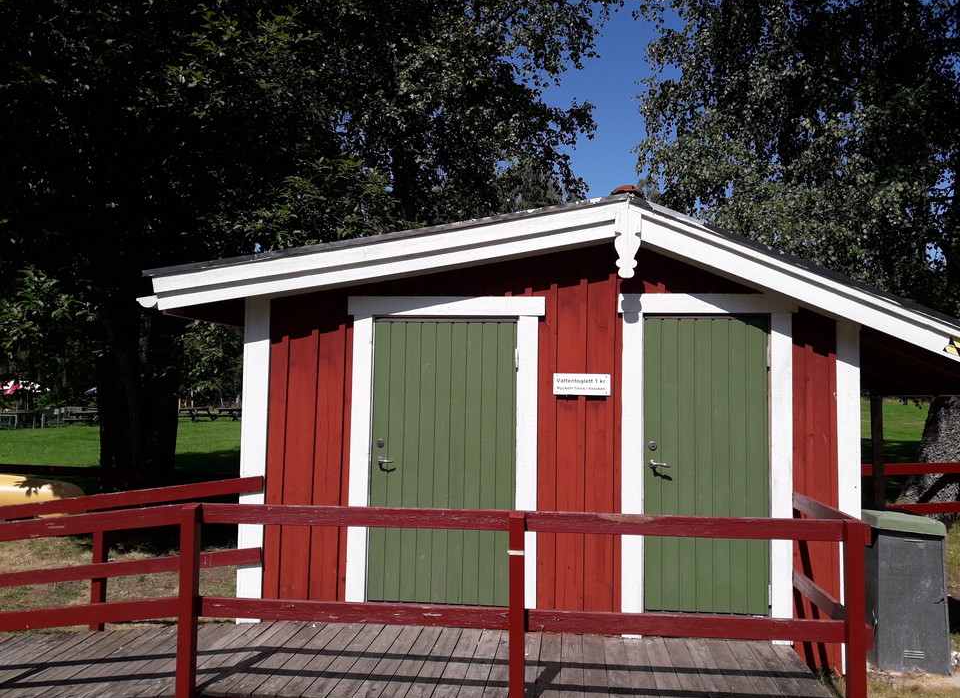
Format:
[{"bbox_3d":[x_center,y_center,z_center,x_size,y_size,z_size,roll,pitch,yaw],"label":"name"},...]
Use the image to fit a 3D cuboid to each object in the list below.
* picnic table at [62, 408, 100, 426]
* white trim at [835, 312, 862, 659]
[{"bbox_3d":[-20.528,3.580,40.000,1.900,0.740,1.500,2,-4,-27],"label":"picnic table"},{"bbox_3d":[2.486,0.983,5.209,0.157,2.339,0.035,1,-3,5],"label":"white trim"}]

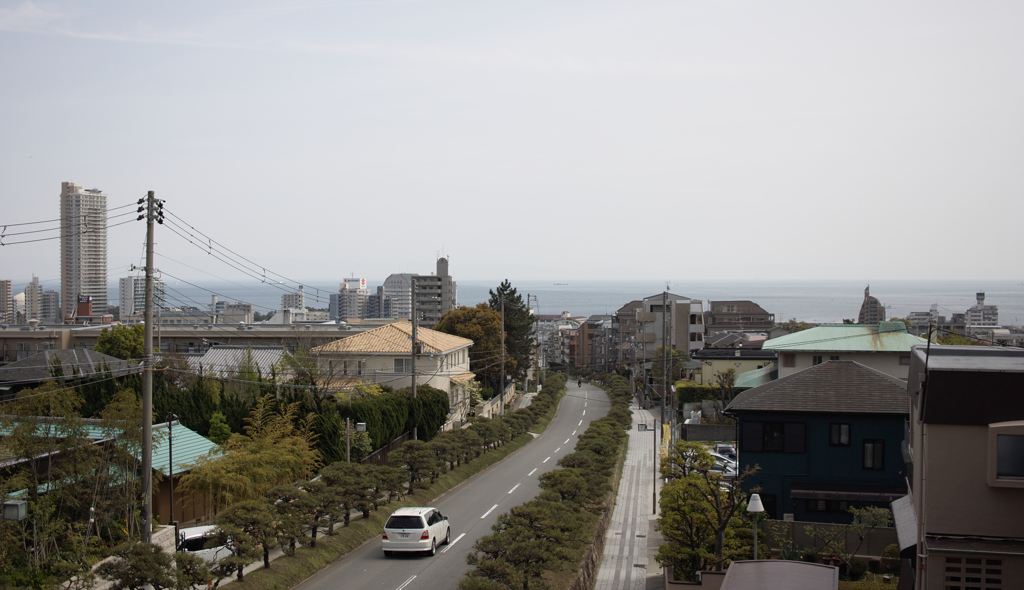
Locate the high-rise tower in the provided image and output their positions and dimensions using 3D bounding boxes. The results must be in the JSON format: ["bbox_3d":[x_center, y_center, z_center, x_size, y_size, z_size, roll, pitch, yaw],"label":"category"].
[{"bbox_3d":[-355.382,-31.450,967.620,28.000,124.000,28.000,1,1,32],"label":"high-rise tower"}]

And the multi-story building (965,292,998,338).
[{"bbox_3d":[348.000,14.803,863.344,24.000,33.000,16.000,0,1,14],"label":"multi-story building"}]

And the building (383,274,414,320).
[{"bbox_3d":[-76.800,5.146,810.184,20.000,40.000,21.000,0,1,21],"label":"building"}]

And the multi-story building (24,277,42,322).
[{"bbox_3d":[-414.552,7.098,1010.244,14.000,45.500,16.000,-1,1,-37],"label":"multi-story building"}]

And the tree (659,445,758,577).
[{"bbox_3d":[6.574,7.273,39.122,3.200,4.800,3.100,0,1,0],"label":"tree"}]

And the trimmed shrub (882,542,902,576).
[{"bbox_3d":[13.269,9.163,40.752,0.800,1.120,0.800,0,1,0],"label":"trimmed shrub"}]

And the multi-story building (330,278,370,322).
[{"bbox_3d":[-125.991,9.274,918.267,26.000,44.000,20.000,0,1,17],"label":"multi-story building"}]

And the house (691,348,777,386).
[{"bbox_3d":[21.597,7.664,111.408,8.700,5.100,8.000,0,1,9],"label":"house"}]

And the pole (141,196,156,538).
[{"bbox_3d":[-10.895,3.092,35.054,0.360,12.400,0.360,1,1,7],"label":"pole"}]

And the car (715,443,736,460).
[{"bbox_3d":[15.450,11.511,84.493,1.680,1.500,4.200,0,1,7],"label":"car"}]

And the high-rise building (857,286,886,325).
[{"bbox_3d":[265.200,12.604,860.313,19.500,39.500,16.000,0,1,12],"label":"high-rise building"}]

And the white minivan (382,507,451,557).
[{"bbox_3d":[-3.420,8.537,43.141,1.800,1.630,4.750,0,-4,7],"label":"white minivan"}]

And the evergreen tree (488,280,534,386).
[{"bbox_3d":[-0.100,5.235,149.102,5.800,13.800,5.800,0,1,0],"label":"evergreen tree"}]

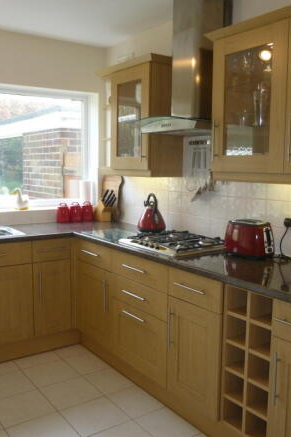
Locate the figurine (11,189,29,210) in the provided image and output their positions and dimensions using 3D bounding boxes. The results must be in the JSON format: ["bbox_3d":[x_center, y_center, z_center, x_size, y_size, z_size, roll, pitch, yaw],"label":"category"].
[{"bbox_3d":[-1.074,-0.163,3.616,0.155,0.185,0.090,-4,8,-36],"label":"figurine"}]

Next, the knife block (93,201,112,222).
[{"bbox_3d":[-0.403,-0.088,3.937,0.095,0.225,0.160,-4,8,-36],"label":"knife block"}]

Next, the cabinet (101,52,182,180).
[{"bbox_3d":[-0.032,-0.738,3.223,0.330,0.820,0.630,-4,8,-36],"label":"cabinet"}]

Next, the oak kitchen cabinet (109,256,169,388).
[{"bbox_3d":[0.182,0.567,2.780,0.580,0.730,0.605,-4,8,-36],"label":"oak kitchen cabinet"}]

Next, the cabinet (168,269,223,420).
[{"bbox_3d":[0.464,0.622,2.357,0.560,0.715,0.407,-4,8,-36],"label":"cabinet"}]

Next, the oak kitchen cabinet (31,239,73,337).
[{"bbox_3d":[-0.854,0.481,3.374,0.301,0.715,0.560,-4,8,-36],"label":"oak kitchen cabinet"}]

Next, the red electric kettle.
[{"bbox_3d":[0.047,-0.038,3.146,0.215,0.305,0.225,1,7,0],"label":"red electric kettle"}]

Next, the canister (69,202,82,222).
[{"bbox_3d":[-0.631,-0.053,3.811,0.110,0.177,0.110,1,6,0],"label":"canister"}]

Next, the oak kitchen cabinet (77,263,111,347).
[{"bbox_3d":[-0.138,0.567,3.222,0.580,0.610,0.485,-4,8,-36],"label":"oak kitchen cabinet"}]

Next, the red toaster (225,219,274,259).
[{"bbox_3d":[0.590,0.120,2.389,0.270,0.190,0.175,4,7,29],"label":"red toaster"}]

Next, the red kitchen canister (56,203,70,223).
[{"bbox_3d":[-0.723,-0.045,3.704,0.114,0.179,0.114,1,7,0],"label":"red kitchen canister"}]

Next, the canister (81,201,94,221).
[{"bbox_3d":[-0.528,-0.064,3.845,0.114,0.189,0.114,1,7,0],"label":"canister"}]

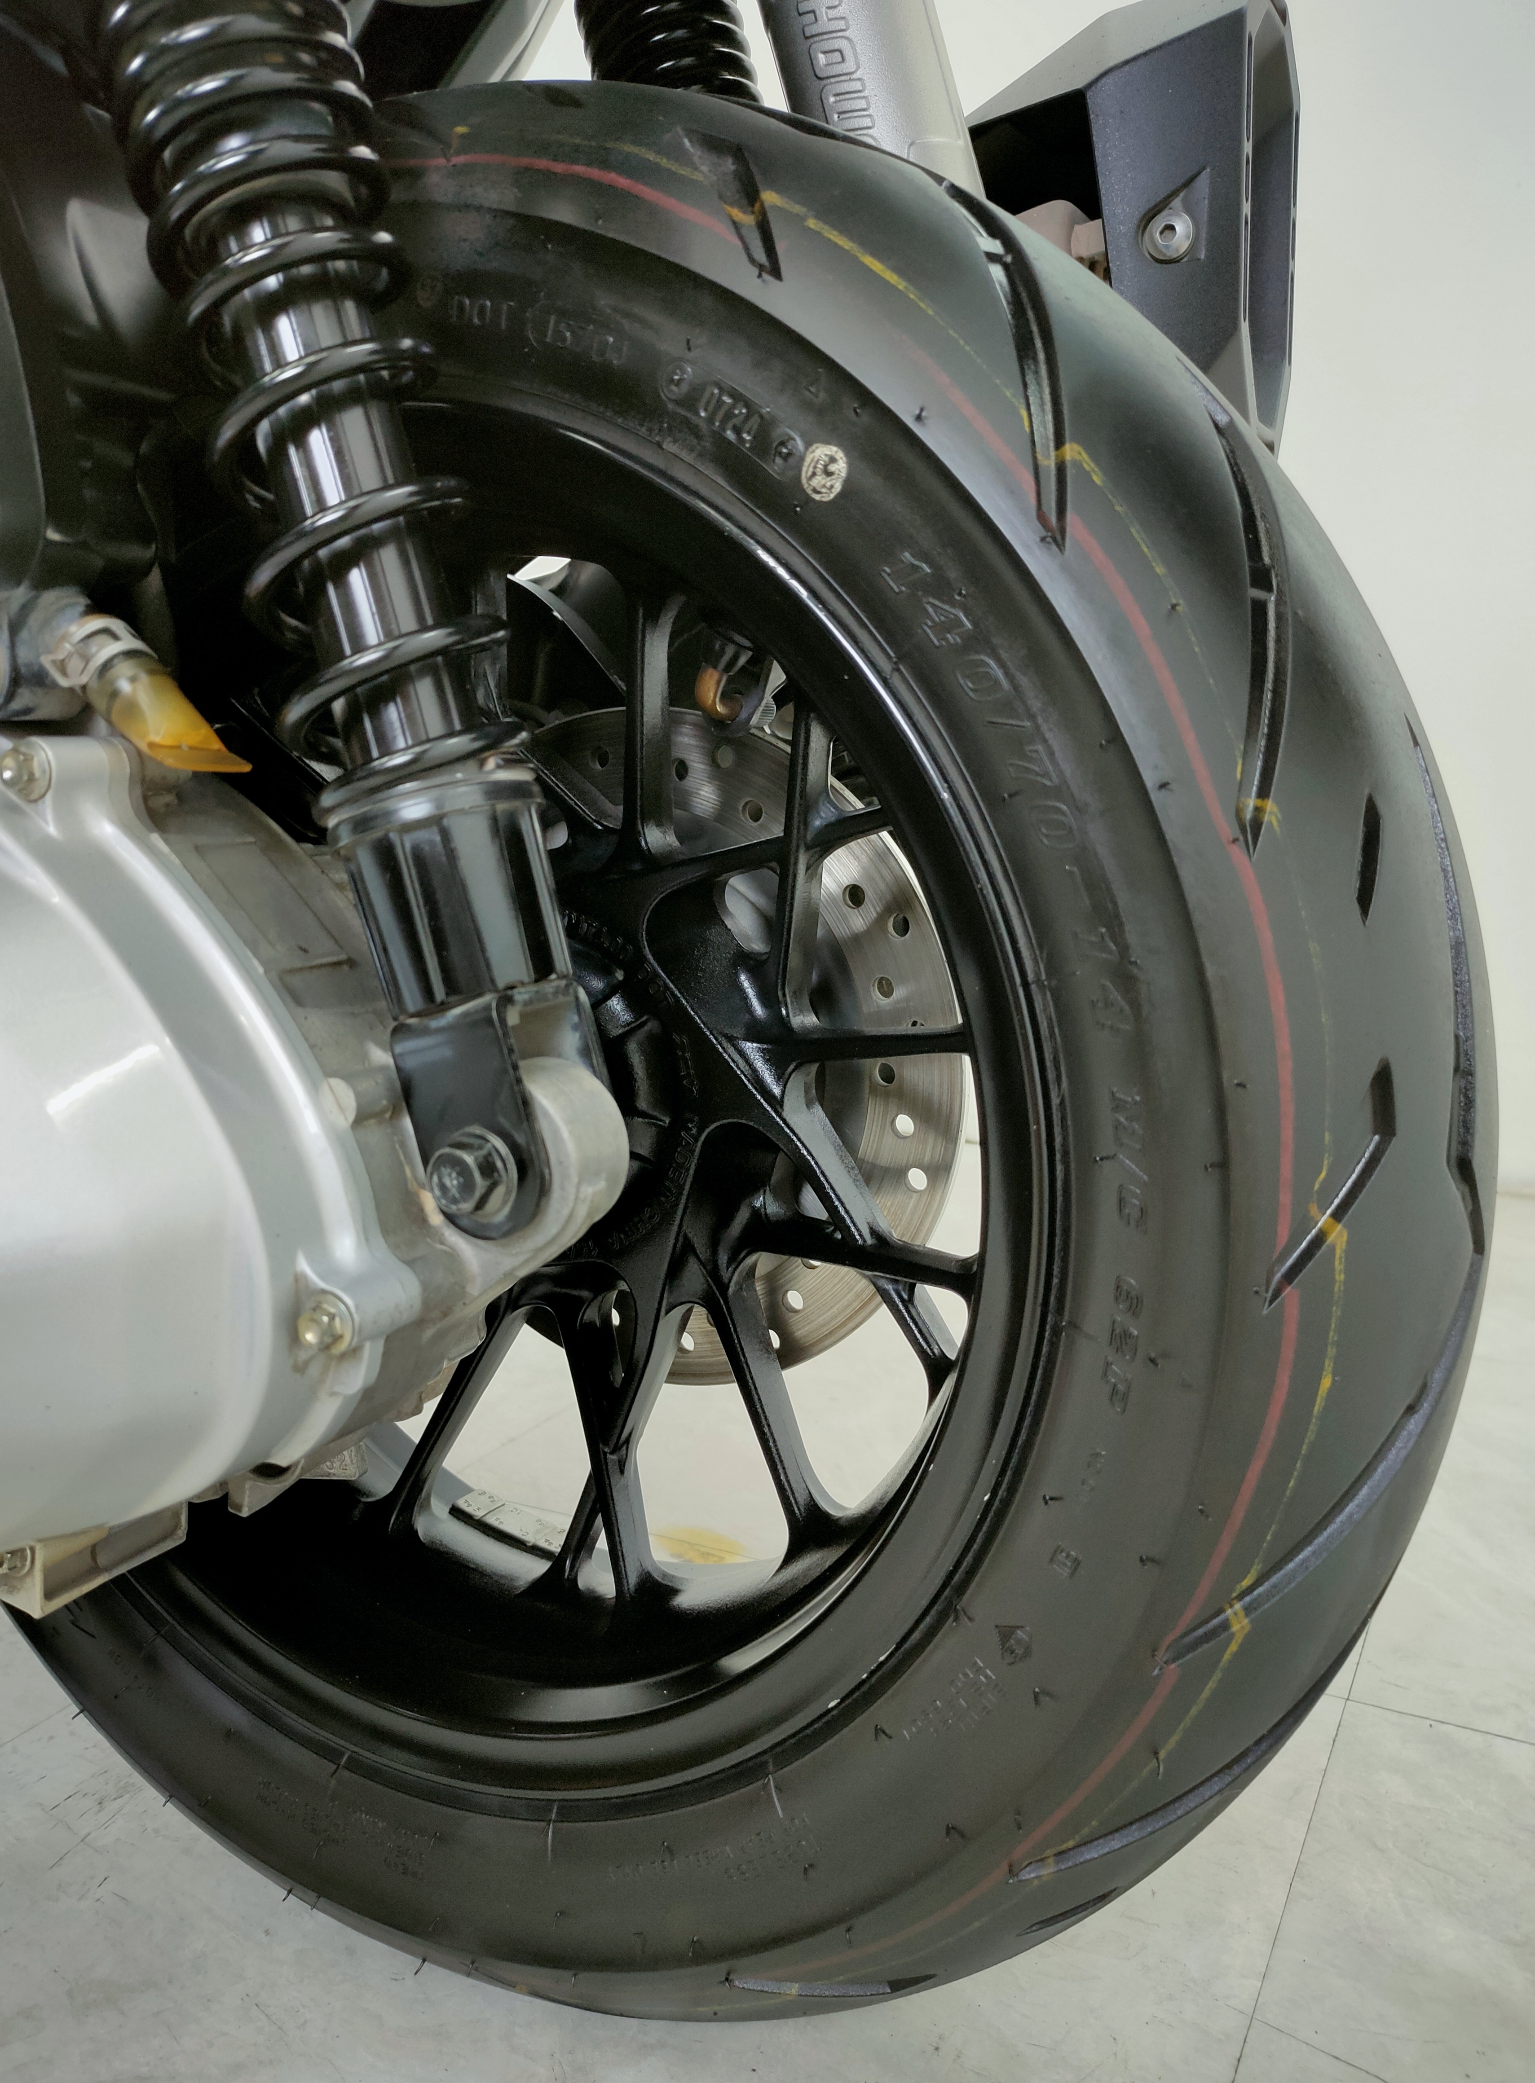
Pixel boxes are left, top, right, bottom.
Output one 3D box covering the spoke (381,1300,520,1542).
[{"bbox_3d":[-0.102,0.121,0.628,0.011,0.084,0.018,26,-4,23],"label":"spoke"}]

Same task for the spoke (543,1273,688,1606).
[{"bbox_3d":[-0.045,0.122,0.599,0.043,0.097,0.021,-2,-12,29],"label":"spoke"}]

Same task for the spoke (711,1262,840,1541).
[{"bbox_3d":[0.002,0.108,0.569,0.018,0.011,0.084,15,42,-46],"label":"spoke"}]

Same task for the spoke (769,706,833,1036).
[{"bbox_3d":[0.010,-0.050,0.540,0.011,0.100,0.018,28,47,22],"label":"spoke"}]

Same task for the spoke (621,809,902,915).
[{"bbox_3d":[0.000,-0.050,0.544,0.018,0.015,0.108,-16,3,-43],"label":"spoke"}]

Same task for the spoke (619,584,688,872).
[{"bbox_3d":[-0.034,-0.093,0.554,0.011,0.081,0.018,26,44,23],"label":"spoke"}]

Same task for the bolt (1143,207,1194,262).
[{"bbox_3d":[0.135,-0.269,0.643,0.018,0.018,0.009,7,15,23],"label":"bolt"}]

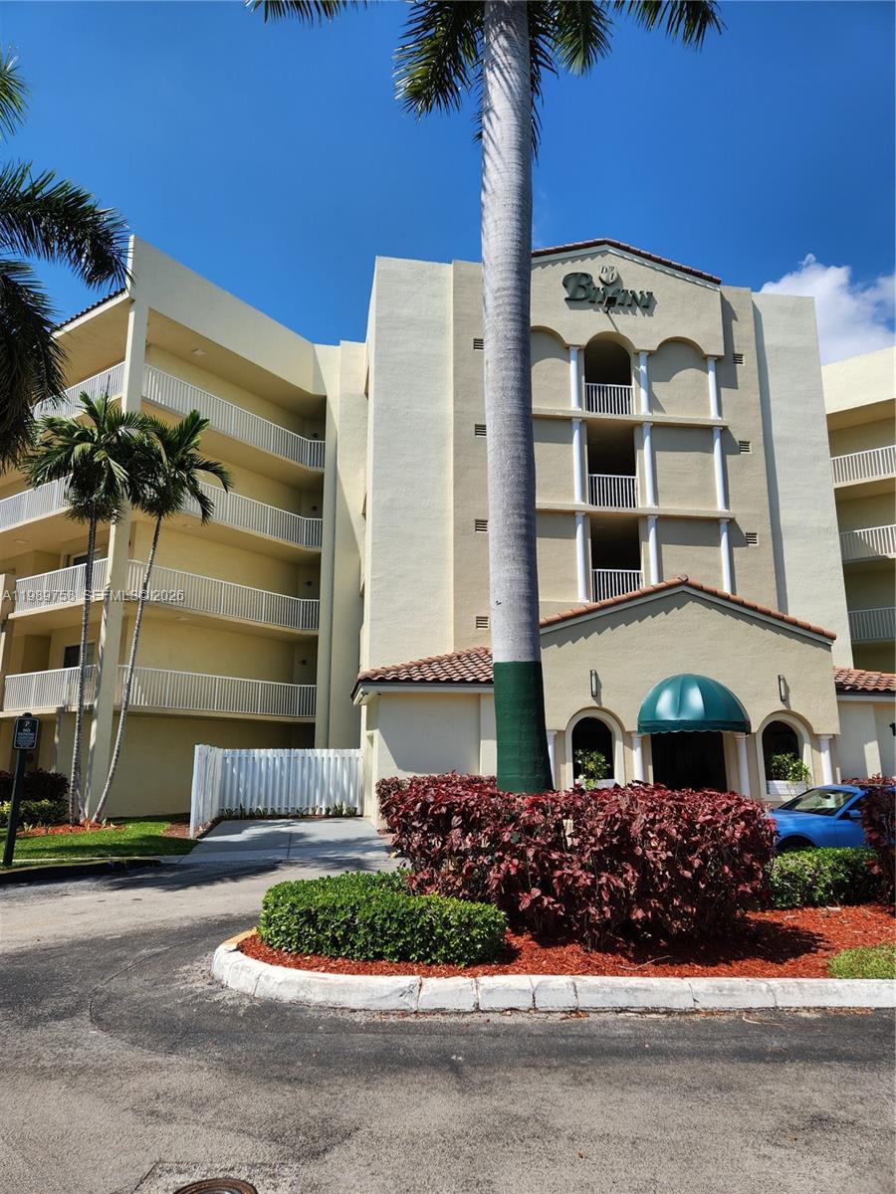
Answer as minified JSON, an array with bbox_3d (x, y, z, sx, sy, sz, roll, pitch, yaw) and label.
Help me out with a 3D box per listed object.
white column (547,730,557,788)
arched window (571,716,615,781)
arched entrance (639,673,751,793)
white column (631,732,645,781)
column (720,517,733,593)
[{"bbox_3d":[2.330,4.012,17.227,0.280,2.136,0.280,2,-12,-8],"label":"white column"},{"bbox_3d":[3.238,3.502,17.703,0.970,1.630,0.250,2,-12,-8],"label":"arched window"},{"bbox_3d":[5.628,3.384,17.445,2.650,3.460,1.200,2,-12,-8],"label":"arched entrance"},{"bbox_3d":[4.215,4.075,17.500,0.280,2.127,0.280,2,-12,-8],"label":"white column"},{"bbox_3d":[8.216,-1.026,23.354,0.310,2.618,0.310,2,-12,-8],"label":"column"}]

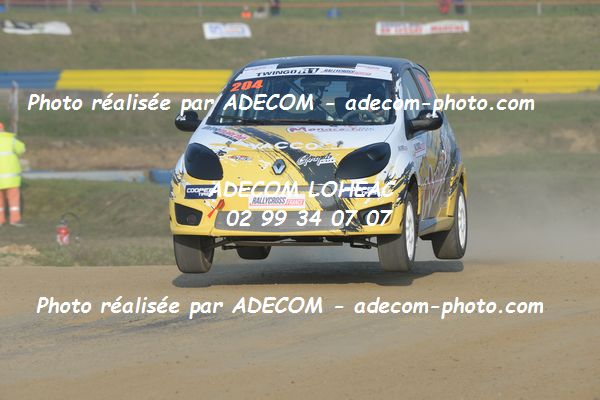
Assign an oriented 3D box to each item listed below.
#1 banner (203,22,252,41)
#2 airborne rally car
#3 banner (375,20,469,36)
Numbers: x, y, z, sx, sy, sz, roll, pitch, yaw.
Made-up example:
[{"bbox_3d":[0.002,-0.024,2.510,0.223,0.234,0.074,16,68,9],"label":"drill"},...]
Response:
[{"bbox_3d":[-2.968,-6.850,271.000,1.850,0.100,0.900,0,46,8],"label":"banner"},{"bbox_3d":[0.157,-0.275,47.100,1.730,1.480,3.600,0,2,10],"label":"airborne rally car"},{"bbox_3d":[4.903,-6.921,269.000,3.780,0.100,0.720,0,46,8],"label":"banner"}]

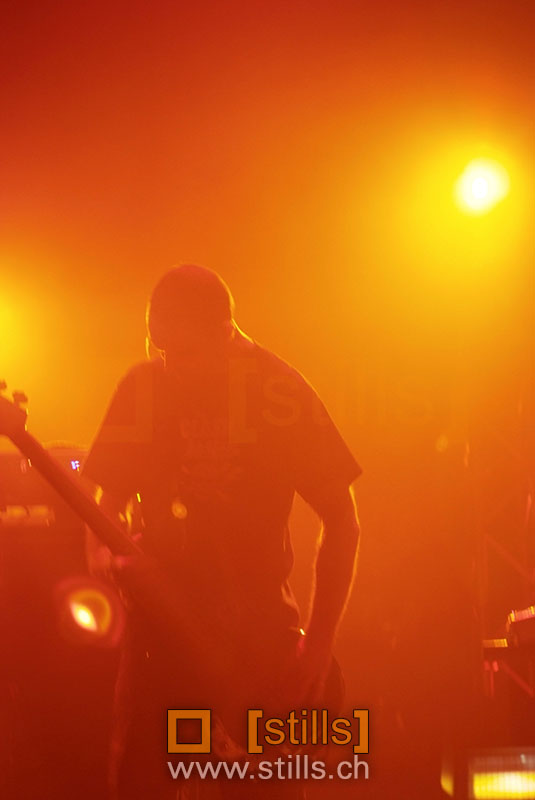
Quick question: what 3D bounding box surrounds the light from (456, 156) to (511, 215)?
[{"bbox_3d":[0.737,-0.731,8.000,0.200,0.200,0.240,-1,10,6],"label":"light"}]

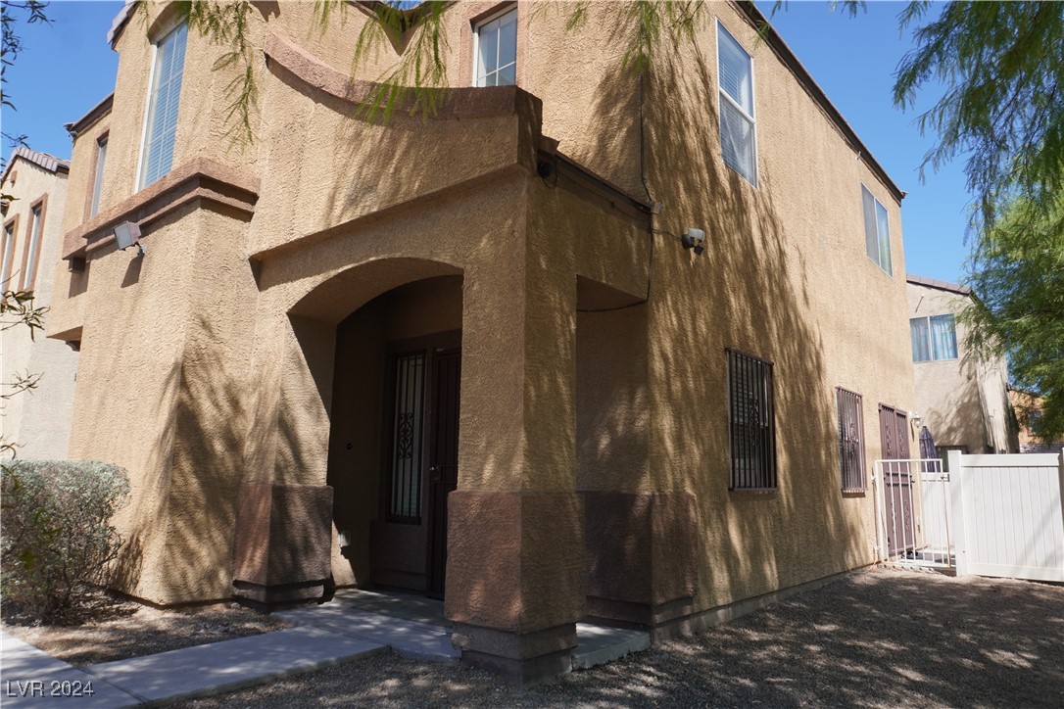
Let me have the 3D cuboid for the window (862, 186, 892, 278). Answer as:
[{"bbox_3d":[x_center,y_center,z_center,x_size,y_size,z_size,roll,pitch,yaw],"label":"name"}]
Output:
[{"bbox_3d":[5.148,-1.818,10.572,0.100,1.069,1.408,-7,-13,39],"label":"window"}]

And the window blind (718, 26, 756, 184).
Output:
[{"bbox_3d":[2.184,-2.643,7.545,0.068,1.555,0.861,-7,-13,39],"label":"window blind"}]

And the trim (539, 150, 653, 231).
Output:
[{"bbox_3d":[0.509,-1.148,5.178,0.083,0.189,1.435,-7,-13,39],"label":"trim"}]

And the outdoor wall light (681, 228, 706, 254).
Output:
[{"bbox_3d":[1.298,-0.911,5.633,0.160,0.170,0.160,-7,-13,39],"label":"outdoor wall light"}]

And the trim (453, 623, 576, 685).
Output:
[{"bbox_3d":[-0.102,1.790,4.383,0.566,0.291,0.525,-7,-13,39],"label":"trim"}]

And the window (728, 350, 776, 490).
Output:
[{"bbox_3d":[1.912,0.598,6.256,0.100,1.165,1.029,-7,-13,39],"label":"window"}]

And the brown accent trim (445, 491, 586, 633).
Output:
[{"bbox_3d":[-0.095,1.260,4.485,0.623,0.784,0.631,-7,-13,39],"label":"brown accent trim"}]

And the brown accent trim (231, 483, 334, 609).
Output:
[{"bbox_3d":[-1.982,1.482,5.618,0.565,0.920,0.565,-7,-13,39],"label":"brown accent trim"}]

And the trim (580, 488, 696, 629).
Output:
[{"bbox_3d":[0.816,1.554,5.583,0.679,0.948,0.702,-7,-13,39],"label":"trim"}]

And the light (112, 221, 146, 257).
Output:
[{"bbox_3d":[-3.873,-1.118,6.869,0.331,0.242,0.234,-7,-13,39],"label":"light"}]

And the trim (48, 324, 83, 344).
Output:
[{"bbox_3d":[-6.244,-0.286,9.732,1.382,0.091,0.325,-7,-13,39],"label":"trim"}]

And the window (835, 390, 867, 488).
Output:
[{"bbox_3d":[3.764,1.028,8.439,0.100,1.182,1.007,-7,-13,39],"label":"window"}]

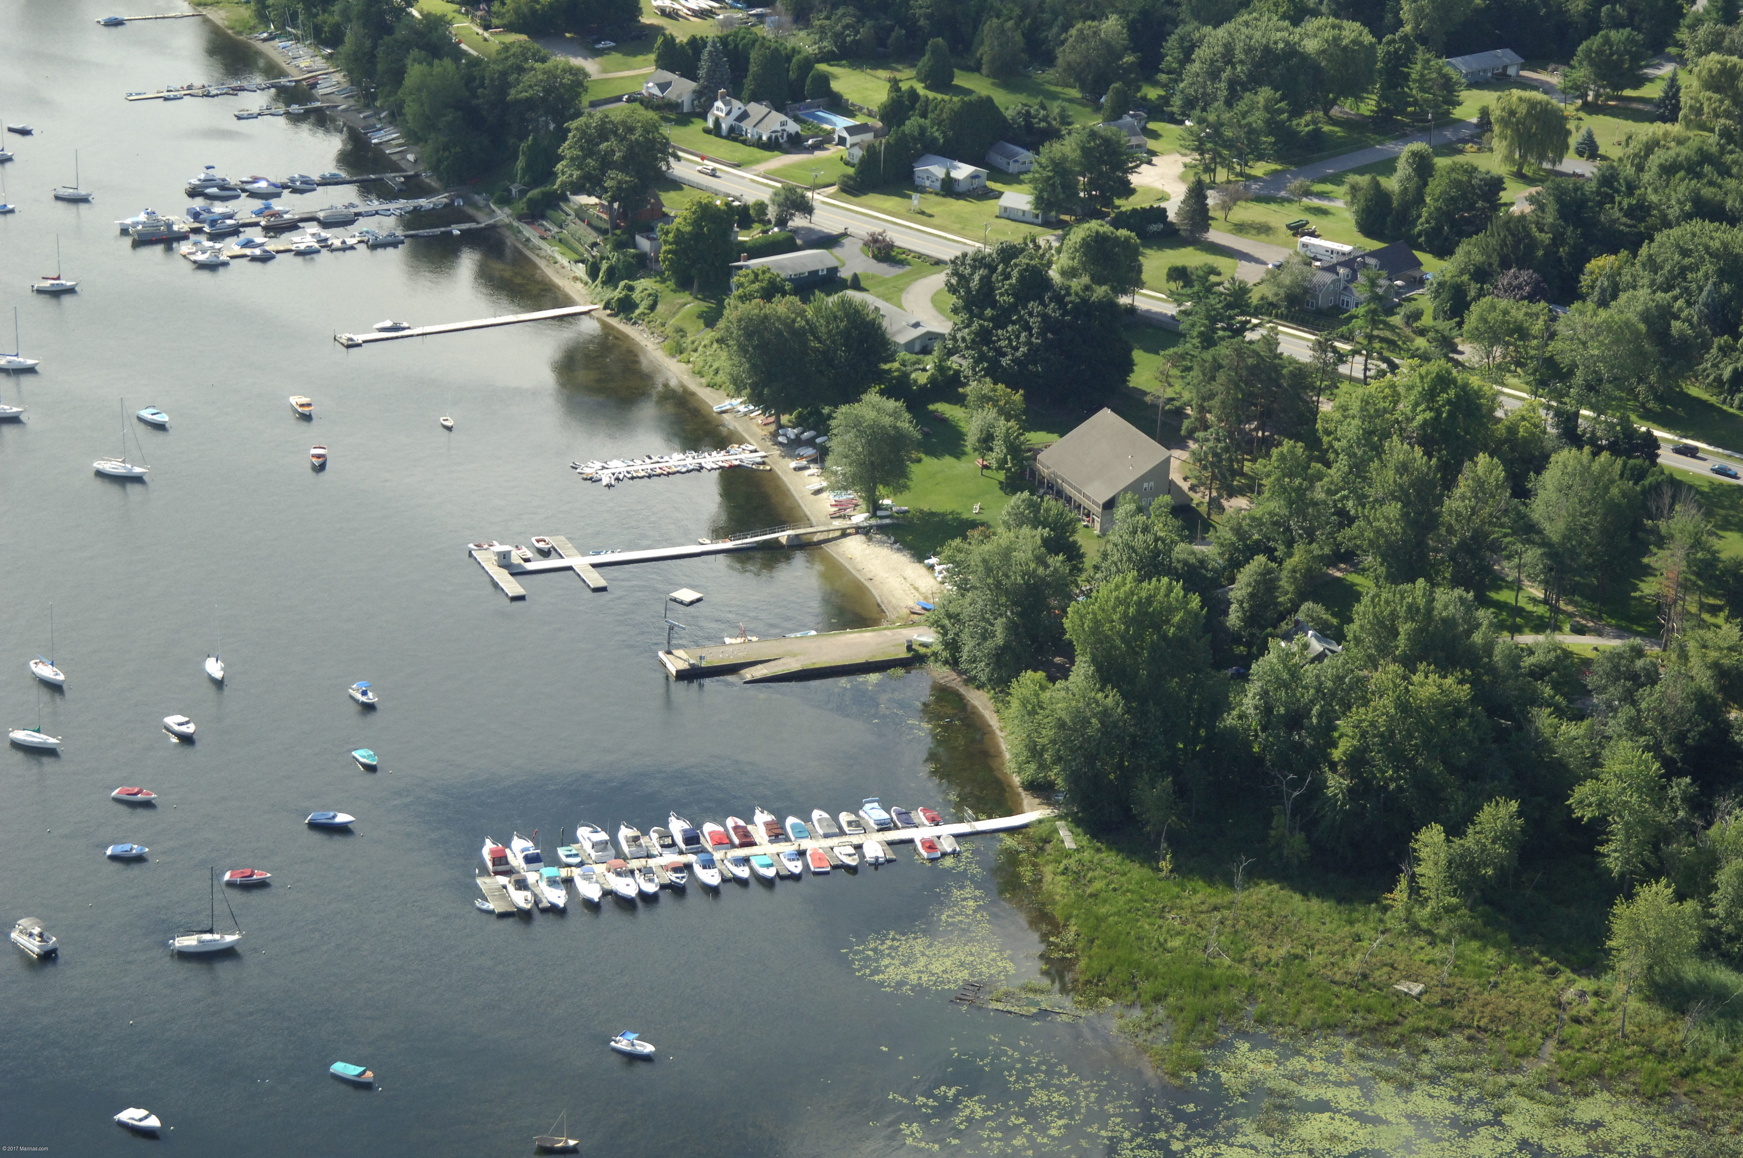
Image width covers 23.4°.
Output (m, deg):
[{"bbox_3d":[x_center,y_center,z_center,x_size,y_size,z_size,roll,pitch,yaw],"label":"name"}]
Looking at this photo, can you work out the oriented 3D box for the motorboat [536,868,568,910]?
[{"bbox_3d":[-41.478,40.293,551.293,2.760,2.460,7.880,-5,23,-17],"label":"motorboat"}]

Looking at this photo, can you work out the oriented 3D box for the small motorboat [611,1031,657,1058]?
[{"bbox_3d":[-28.680,56.030,507.890,5.490,2.060,2.160,10,23,19],"label":"small motorboat"}]

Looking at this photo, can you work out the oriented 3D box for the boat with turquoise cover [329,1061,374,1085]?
[{"bbox_3d":[-66.740,63.720,542.210,5.500,1.350,2.100,9,23,17],"label":"boat with turquoise cover"}]

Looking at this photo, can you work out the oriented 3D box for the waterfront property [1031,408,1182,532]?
[{"bbox_3d":[40.510,-18.770,735.270,12.950,13.300,24.500,-8,24,-24],"label":"waterfront property"}]

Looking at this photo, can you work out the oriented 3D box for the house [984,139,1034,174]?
[{"bbox_3d":[29.498,-87.614,873.230,7.290,3.940,9.160,-11,25,-29],"label":"house"}]

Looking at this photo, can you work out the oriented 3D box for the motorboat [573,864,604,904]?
[{"bbox_3d":[-37.106,40.246,552.363,2.660,2.070,7.390,-5,23,-18],"label":"motorboat"}]

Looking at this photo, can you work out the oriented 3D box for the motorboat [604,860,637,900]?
[{"bbox_3d":[-32.310,39.240,549.610,2.690,2.450,7.640,-6,23,-19],"label":"motorboat"}]

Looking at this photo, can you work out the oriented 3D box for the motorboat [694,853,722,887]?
[{"bbox_3d":[-21.530,38.220,553.310,2.550,2.350,7.060,-6,23,-19],"label":"motorboat"}]

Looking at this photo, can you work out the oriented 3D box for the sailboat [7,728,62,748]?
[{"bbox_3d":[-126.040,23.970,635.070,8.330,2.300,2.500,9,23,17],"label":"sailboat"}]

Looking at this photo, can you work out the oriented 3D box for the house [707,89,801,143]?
[{"bbox_3d":[-24.637,-97.594,888.190,12.310,7.290,17.530,-16,28,-37],"label":"house"}]

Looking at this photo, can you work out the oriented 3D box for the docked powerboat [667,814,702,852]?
[{"bbox_3d":[-25.424,33.996,568.469,2.760,2.460,8.960,-5,23,-18],"label":"docked powerboat"}]

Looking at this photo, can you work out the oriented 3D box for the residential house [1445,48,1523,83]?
[{"bbox_3d":[142.710,-121.160,990.200,19.670,4.640,10.780,-14,27,-35],"label":"residential house"}]

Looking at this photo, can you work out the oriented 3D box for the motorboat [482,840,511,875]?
[{"bbox_3d":[-50.095,36.695,559.366,2.610,2.460,8.080,-5,23,-17],"label":"motorboat"}]

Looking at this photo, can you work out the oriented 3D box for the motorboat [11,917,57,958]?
[{"bbox_3d":[-105.190,44.830,528.860,6.270,2.550,2.550,21,28,39],"label":"motorboat"}]

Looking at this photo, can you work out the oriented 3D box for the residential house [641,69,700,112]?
[{"bbox_3d":[-40.530,-102.150,879.260,9.800,5.200,15.600,-15,27,-36],"label":"residential house"}]

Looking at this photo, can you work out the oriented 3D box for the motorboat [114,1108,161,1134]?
[{"bbox_3d":[-85.539,63.200,491.535,5.910,1.480,2.270,12,24,22],"label":"motorboat"}]

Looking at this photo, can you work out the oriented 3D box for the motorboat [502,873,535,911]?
[{"bbox_3d":[-45.460,40.440,545.420,2.600,2.450,7.250,-6,23,-19],"label":"motorboat"}]

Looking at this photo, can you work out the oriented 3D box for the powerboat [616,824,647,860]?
[{"bbox_3d":[-34.780,37.920,608.650,2.530,2.500,7.620,-6,23,-19],"label":"powerboat"}]

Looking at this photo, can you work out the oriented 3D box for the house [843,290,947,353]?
[{"bbox_3d":[2.780,-49.770,813.750,10.690,4.330,28.380,-12,26,-31],"label":"house"}]

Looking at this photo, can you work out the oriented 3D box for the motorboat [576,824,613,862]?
[{"bbox_3d":[-37.162,35.064,564.410,2.960,2.660,8.670,-5,23,-18],"label":"motorboat"}]

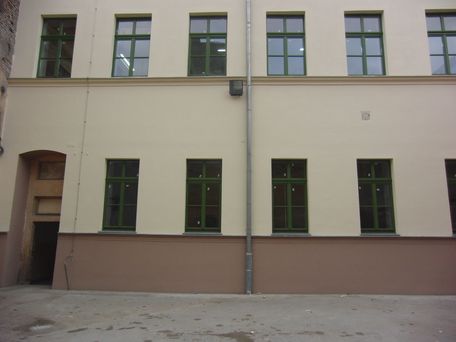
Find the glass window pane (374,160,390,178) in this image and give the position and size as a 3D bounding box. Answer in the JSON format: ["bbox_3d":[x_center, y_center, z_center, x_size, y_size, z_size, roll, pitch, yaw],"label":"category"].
[{"bbox_3d":[4.235,-0.031,8.685,0.424,0.479,0.030,0,-9,2],"label":"glass window pane"}]

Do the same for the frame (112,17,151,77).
[{"bbox_3d":[-2.840,-3.725,9.517,1.102,1.955,0.100,0,-10,2],"label":"frame"}]

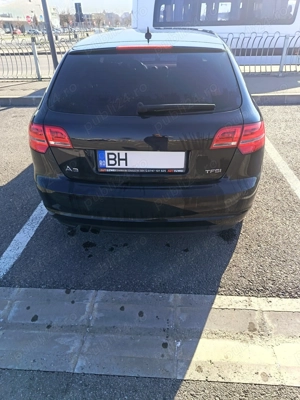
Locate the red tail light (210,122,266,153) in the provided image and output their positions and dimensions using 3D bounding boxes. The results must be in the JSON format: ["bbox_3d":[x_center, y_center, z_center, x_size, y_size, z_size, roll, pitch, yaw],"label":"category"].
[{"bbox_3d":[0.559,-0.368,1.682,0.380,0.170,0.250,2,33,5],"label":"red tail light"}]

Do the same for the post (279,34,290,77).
[{"bbox_3d":[3.599,-3.839,7.431,0.090,0.958,0.090,2,33,5],"label":"post"}]

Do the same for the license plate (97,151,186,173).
[{"bbox_3d":[-0.049,-0.232,1.668,0.525,0.122,0.020,2,28,5],"label":"license plate"}]

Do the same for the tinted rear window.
[{"bbox_3d":[-0.036,-0.697,1.648,1.190,0.380,0.090,2,0,5],"label":"tinted rear window"}]

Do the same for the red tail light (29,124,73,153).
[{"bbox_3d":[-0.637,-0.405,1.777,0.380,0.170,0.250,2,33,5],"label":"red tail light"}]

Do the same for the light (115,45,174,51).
[{"bbox_3d":[-0.038,-0.857,1.564,0.315,0.032,0.050,2,33,5],"label":"light"}]

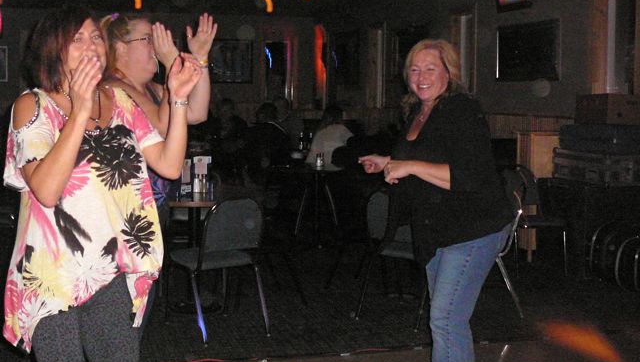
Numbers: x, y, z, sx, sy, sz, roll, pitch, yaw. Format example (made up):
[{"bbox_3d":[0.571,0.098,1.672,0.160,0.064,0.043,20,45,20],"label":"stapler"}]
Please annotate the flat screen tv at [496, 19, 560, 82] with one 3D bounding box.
[{"bbox_3d":[1.998,-1.246,6.200,0.090,0.550,0.880,-4,10,-24],"label":"flat screen tv"}]

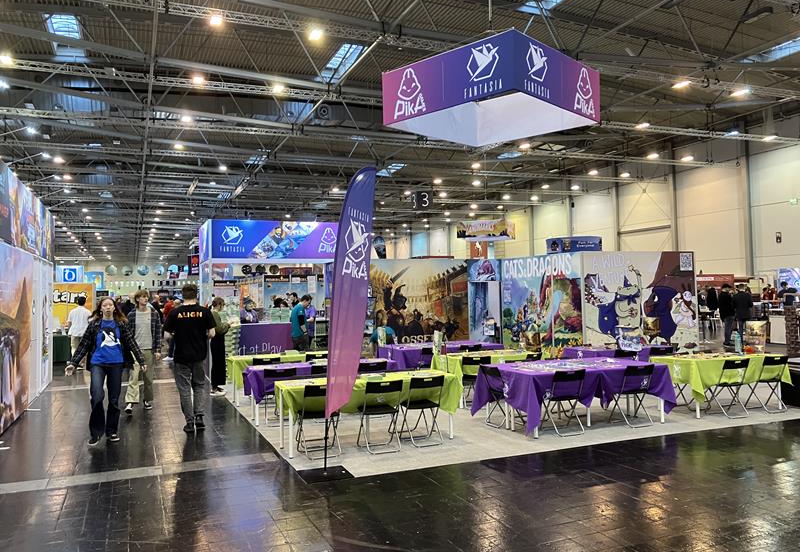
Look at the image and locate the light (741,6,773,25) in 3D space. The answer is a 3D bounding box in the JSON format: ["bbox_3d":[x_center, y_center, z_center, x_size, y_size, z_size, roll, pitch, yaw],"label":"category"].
[{"bbox_3d":[11.220,-8.199,20.366,0.420,0.300,1.000,0,-1,-23],"label":"light"}]

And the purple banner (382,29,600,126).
[{"bbox_3d":[1.800,-3.459,12.627,3.000,1.000,3.000,-2,-2,43],"label":"purple banner"}]

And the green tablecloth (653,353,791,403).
[{"bbox_3d":[4.493,1.411,9.147,1.700,0.540,0.850,0,-1,-23],"label":"green tablecloth"}]

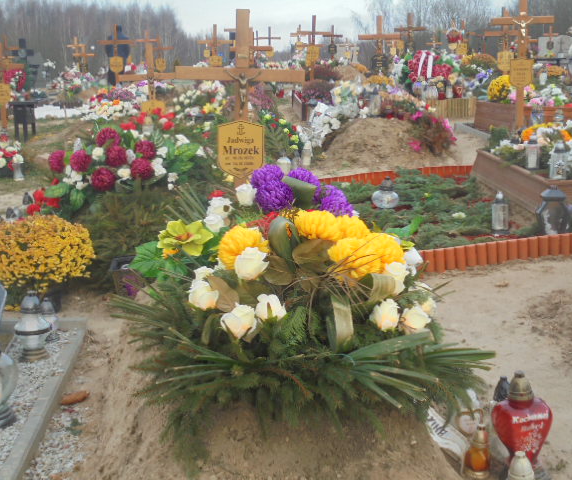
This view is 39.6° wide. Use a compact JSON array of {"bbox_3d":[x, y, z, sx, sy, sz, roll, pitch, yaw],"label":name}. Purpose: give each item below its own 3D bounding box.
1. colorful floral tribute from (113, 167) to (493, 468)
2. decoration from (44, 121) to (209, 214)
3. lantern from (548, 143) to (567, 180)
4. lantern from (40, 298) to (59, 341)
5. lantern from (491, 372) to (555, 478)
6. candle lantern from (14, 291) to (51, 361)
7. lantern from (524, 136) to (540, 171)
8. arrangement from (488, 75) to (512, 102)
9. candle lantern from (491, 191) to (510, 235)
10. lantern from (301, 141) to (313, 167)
[{"bbox_3d":[0.056,0.201,2.550,1.080,0.600,0.900,-2,14,-3],"label":"colorful floral tribute"},{"bbox_3d":[-0.991,-0.456,5.000,0.980,0.460,0.600,-1,15,-5],"label":"decoration"},{"bbox_3d":[2.117,-0.612,6.200,0.130,0.300,0.130,0,14,0],"label":"lantern"},{"bbox_3d":[-1.111,0.375,3.750,0.085,0.205,0.085,-2,14,0],"label":"lantern"},{"bbox_3d":[0.628,0.497,2.120,0.145,0.319,0.095,-4,14,-17],"label":"lantern"},{"bbox_3d":[-1.084,0.363,3.400,0.152,0.305,0.152,0,14,0],"label":"candle lantern"},{"bbox_3d":[2.108,-0.740,6.800,0.125,0.285,0.125,0,14,0],"label":"lantern"},{"bbox_3d":[2.859,-1.987,10.500,0.370,0.365,0.370,0,13,0],"label":"arrangement"},{"bbox_3d":[1.514,-0.194,5.600,0.120,0.315,0.120,0,14,0],"label":"candle lantern"},{"bbox_3d":[0.227,-0.936,8.600,0.115,0.275,0.115,0,14,0],"label":"lantern"}]

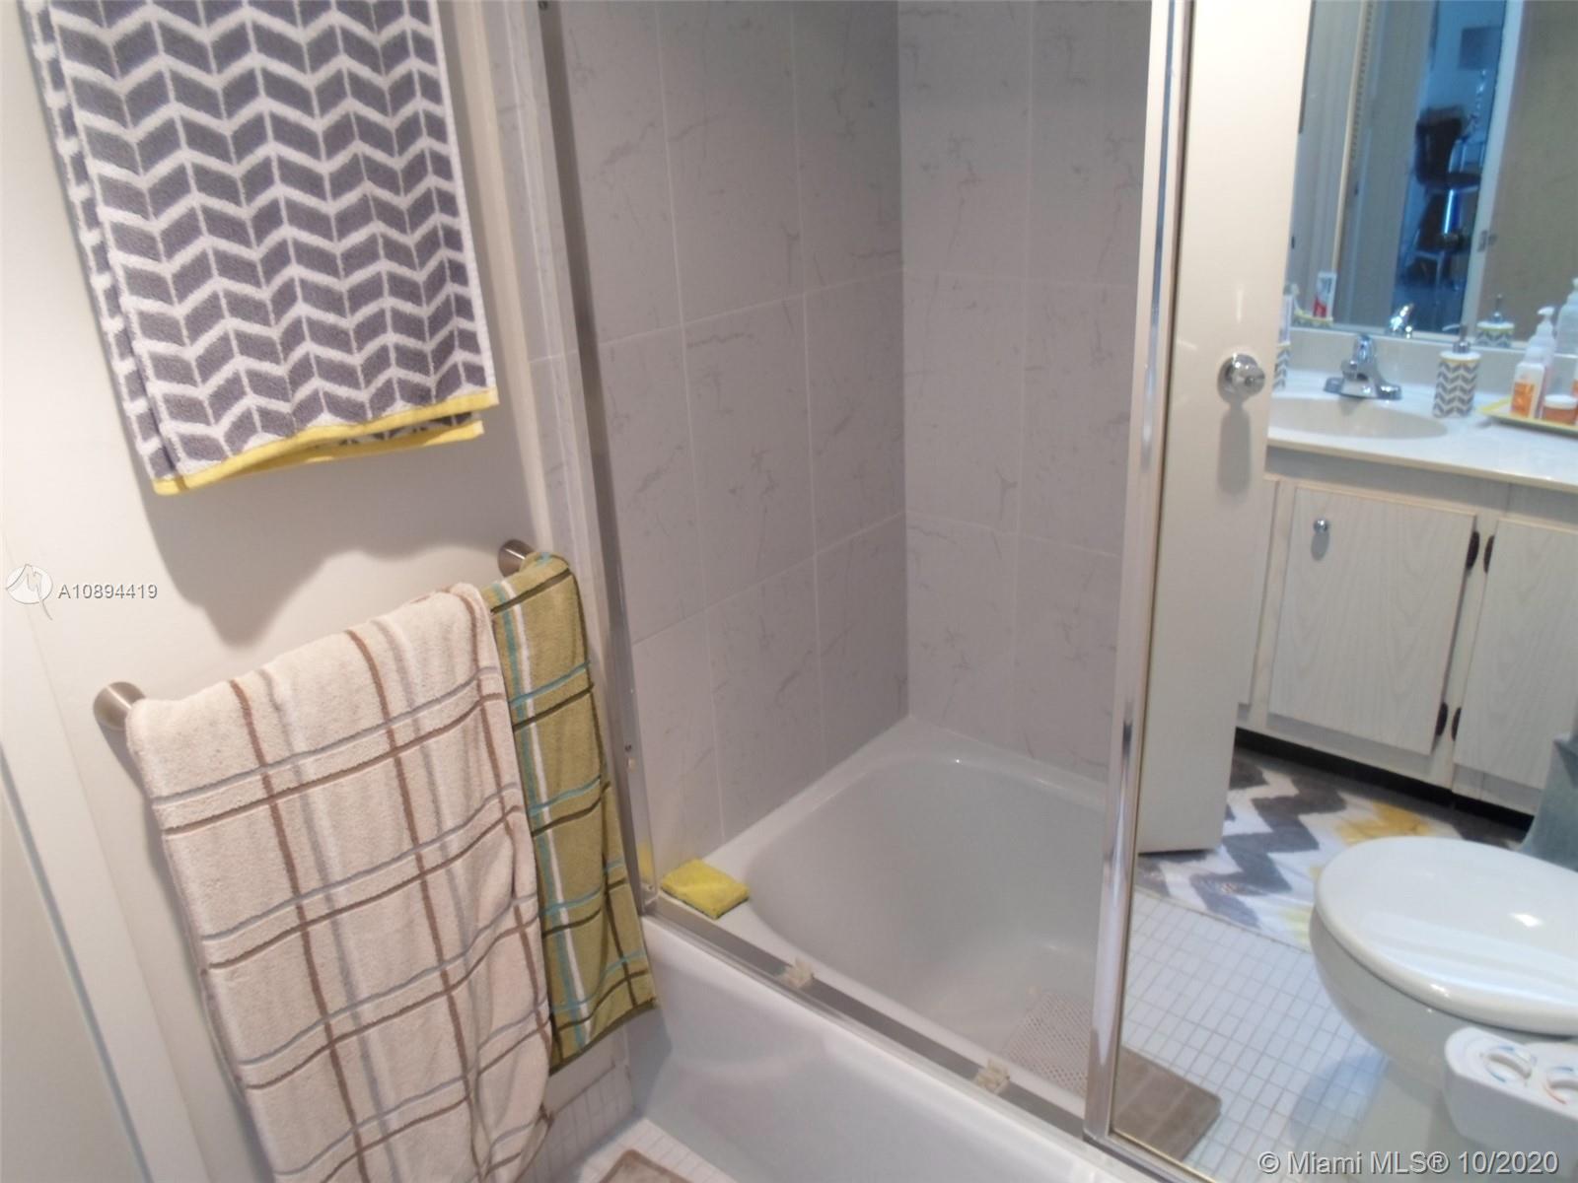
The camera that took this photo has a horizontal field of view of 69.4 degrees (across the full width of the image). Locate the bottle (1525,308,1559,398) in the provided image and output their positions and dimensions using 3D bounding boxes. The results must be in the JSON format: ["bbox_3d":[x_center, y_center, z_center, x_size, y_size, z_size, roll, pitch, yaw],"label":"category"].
[{"bbox_3d":[1.485,-0.456,2.263,0.058,0.207,0.054,-12,25,-19],"label":"bottle"}]

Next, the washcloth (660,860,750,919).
[{"bbox_3d":[-0.122,0.438,1.681,0.118,0.017,0.070,16,30,38],"label":"washcloth"}]

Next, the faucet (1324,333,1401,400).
[{"bbox_3d":[1.252,-0.490,2.488,0.160,0.133,0.145,16,30,37],"label":"faucet"}]

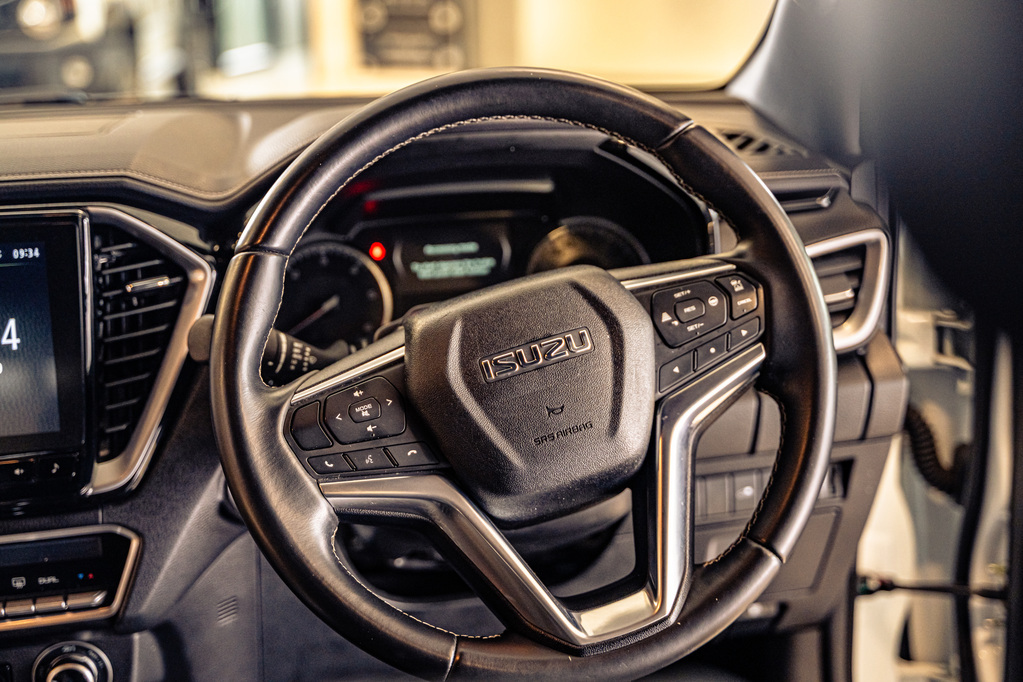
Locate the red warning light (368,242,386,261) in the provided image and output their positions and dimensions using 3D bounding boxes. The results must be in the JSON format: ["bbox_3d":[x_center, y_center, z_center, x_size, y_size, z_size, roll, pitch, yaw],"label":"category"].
[{"bbox_3d":[-0.098,-0.065,1.050,0.011,0.011,0.004,-3,2,-11],"label":"red warning light"}]

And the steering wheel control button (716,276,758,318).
[{"bbox_3d":[0.141,-0.028,0.894,0.022,0.027,0.009,-18,-7,-7],"label":"steering wheel control button"}]

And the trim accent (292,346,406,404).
[{"bbox_3d":[-0.096,0.020,0.849,0.076,0.005,0.009,-25,-5,-18],"label":"trim accent"}]

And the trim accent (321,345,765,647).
[{"bbox_3d":[0.042,0.107,0.860,0.286,0.139,0.036,-17,-7,-12],"label":"trim accent"}]

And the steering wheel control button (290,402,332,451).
[{"bbox_3d":[-0.117,0.050,0.837,0.020,0.027,0.009,-16,-7,-17],"label":"steering wheel control button"}]

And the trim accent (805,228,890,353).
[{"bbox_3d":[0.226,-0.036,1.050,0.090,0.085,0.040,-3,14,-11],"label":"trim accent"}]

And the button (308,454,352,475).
[{"bbox_3d":[-0.104,0.072,0.835,0.025,0.011,0.008,-7,-10,-16],"label":"button"}]

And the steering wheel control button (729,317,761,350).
[{"bbox_3d":[0.143,-0.004,0.890,0.027,0.009,0.008,-27,-6,-8],"label":"steering wheel control button"}]

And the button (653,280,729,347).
[{"bbox_3d":[0.110,-0.019,0.890,0.048,0.037,0.010,-18,-7,-7],"label":"button"}]

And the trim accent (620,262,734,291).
[{"bbox_3d":[0.103,-0.039,0.893,0.073,0.005,0.009,-9,-8,-6],"label":"trim accent"}]

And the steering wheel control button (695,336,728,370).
[{"bbox_3d":[0.123,0.007,0.887,0.028,0.011,0.008,-27,-6,-8],"label":"steering wheel control button"}]

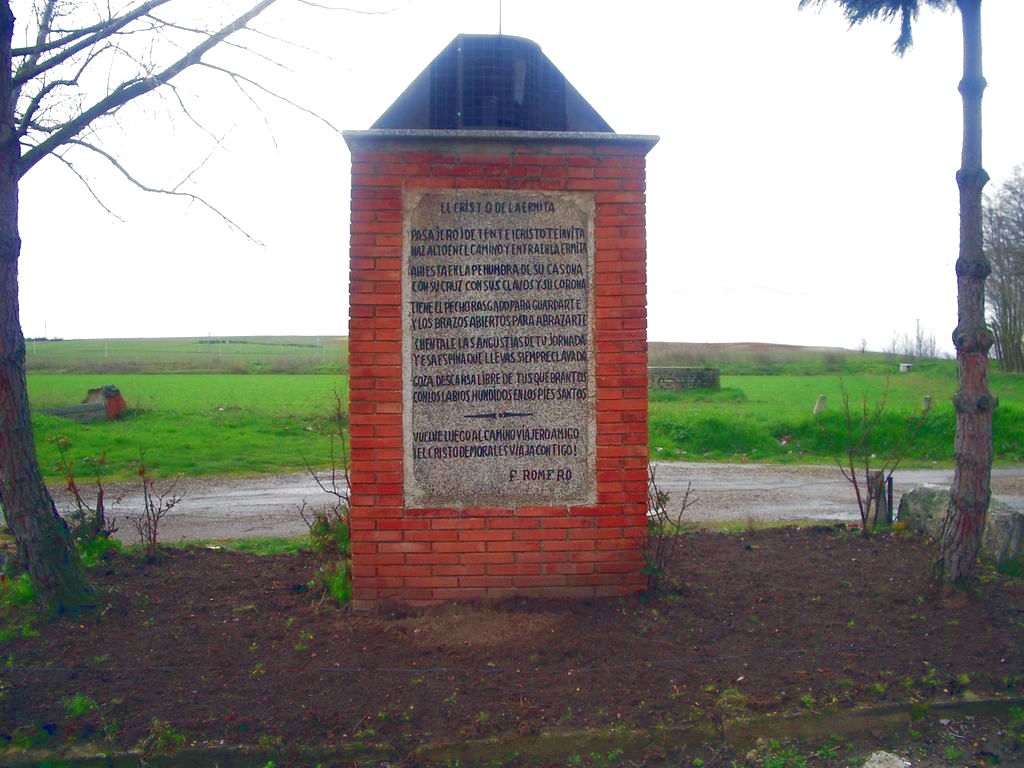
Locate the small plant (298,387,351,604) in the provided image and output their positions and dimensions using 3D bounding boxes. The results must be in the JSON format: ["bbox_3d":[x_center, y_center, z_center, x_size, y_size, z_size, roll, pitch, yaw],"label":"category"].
[{"bbox_3d":[-0.917,0.564,5.080,0.260,1.020,0.280,0,1,-5],"label":"small plant"}]

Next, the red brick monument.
[{"bbox_3d":[-0.082,-0.337,5.355,1.480,2.750,0.900,0,1,-5],"label":"red brick monument"}]

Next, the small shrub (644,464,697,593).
[{"bbox_3d":[0.784,0.710,5.120,0.250,0.610,0.250,0,1,-5],"label":"small shrub"}]

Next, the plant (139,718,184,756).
[{"bbox_3d":[-1.066,1.075,3.150,0.130,0.090,0.120,0,1,-5],"label":"plant"}]

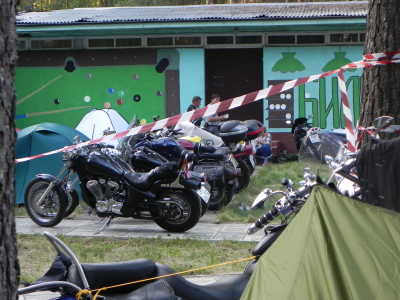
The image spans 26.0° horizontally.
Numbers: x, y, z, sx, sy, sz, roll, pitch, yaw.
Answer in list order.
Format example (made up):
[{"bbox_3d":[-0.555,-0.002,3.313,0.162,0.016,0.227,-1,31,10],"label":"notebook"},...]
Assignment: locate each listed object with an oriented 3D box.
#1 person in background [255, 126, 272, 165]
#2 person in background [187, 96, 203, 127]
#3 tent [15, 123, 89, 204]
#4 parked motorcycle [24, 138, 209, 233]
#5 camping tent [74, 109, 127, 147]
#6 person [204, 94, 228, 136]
[{"bbox_3d":[1.612,-0.119,22.022,0.500,1.030,0.700,1,3,14],"label":"person in background"},{"bbox_3d":[-0.135,-0.438,21.205,0.380,1.750,0.500,2,3,32],"label":"person in background"},{"bbox_3d":[-2.600,0.152,14.626,1.650,1.230,2.100,-2,3,-29],"label":"tent"},{"bbox_3d":[-1.050,0.402,10.533,2.330,1.140,0.830,1,3,17],"label":"parked motorcycle"},{"bbox_3d":[-2.200,-0.193,19.615,1.800,1.420,1.900,1,3,25],"label":"camping tent"},{"bbox_3d":[0.363,-0.438,21.004,0.500,1.770,0.480,-3,4,-45],"label":"person"}]

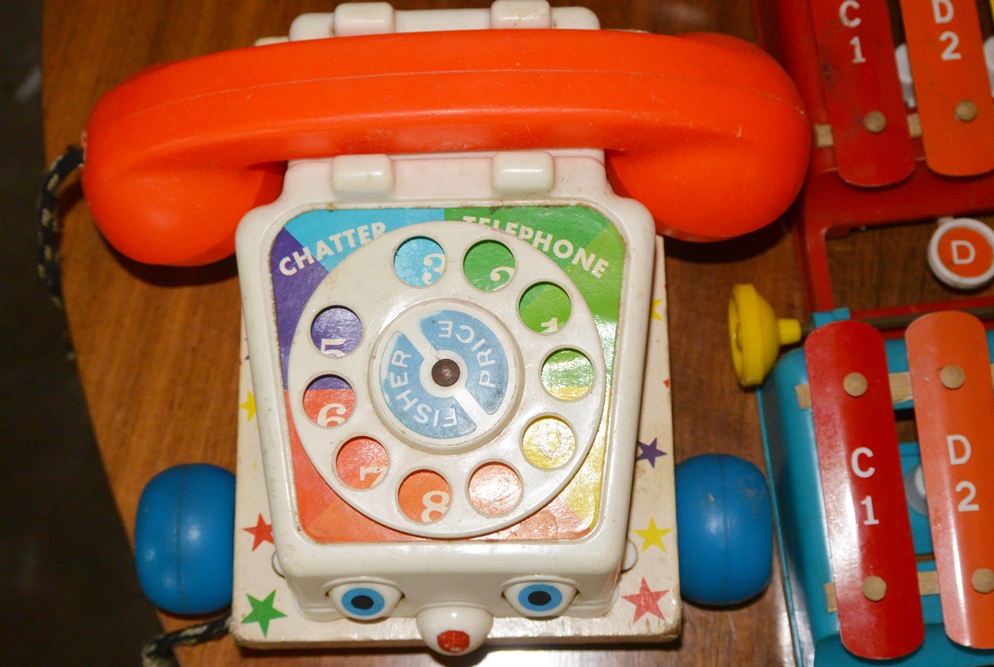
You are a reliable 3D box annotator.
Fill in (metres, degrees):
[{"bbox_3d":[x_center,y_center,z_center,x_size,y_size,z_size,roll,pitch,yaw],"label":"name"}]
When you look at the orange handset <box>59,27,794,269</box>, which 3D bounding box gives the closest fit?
[{"bbox_3d":[-0.013,-0.052,0.359,0.174,0.056,0.053,-2,75,1],"label":"orange handset"}]

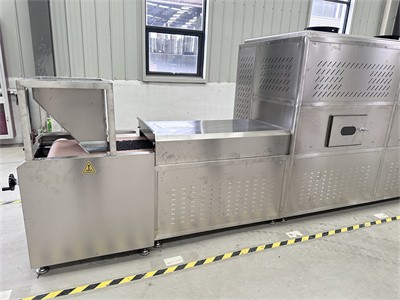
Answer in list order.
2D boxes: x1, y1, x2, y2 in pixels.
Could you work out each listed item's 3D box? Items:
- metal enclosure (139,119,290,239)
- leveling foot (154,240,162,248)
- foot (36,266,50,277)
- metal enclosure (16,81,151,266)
[{"bbox_3d":[0.095,0.189,2.642,1.221,0.903,0.732,-4,17,-21],"label":"metal enclosure"},{"bbox_3d":[-0.354,0.780,2.336,0.060,0.062,0.060,-4,16,-21],"label":"leveling foot"},{"bbox_3d":[-1.116,0.831,1.962,0.084,0.053,0.084,-4,17,-21],"label":"foot"},{"bbox_3d":[-0.868,0.080,2.224,0.855,1.257,0.759,-4,17,-21],"label":"metal enclosure"}]

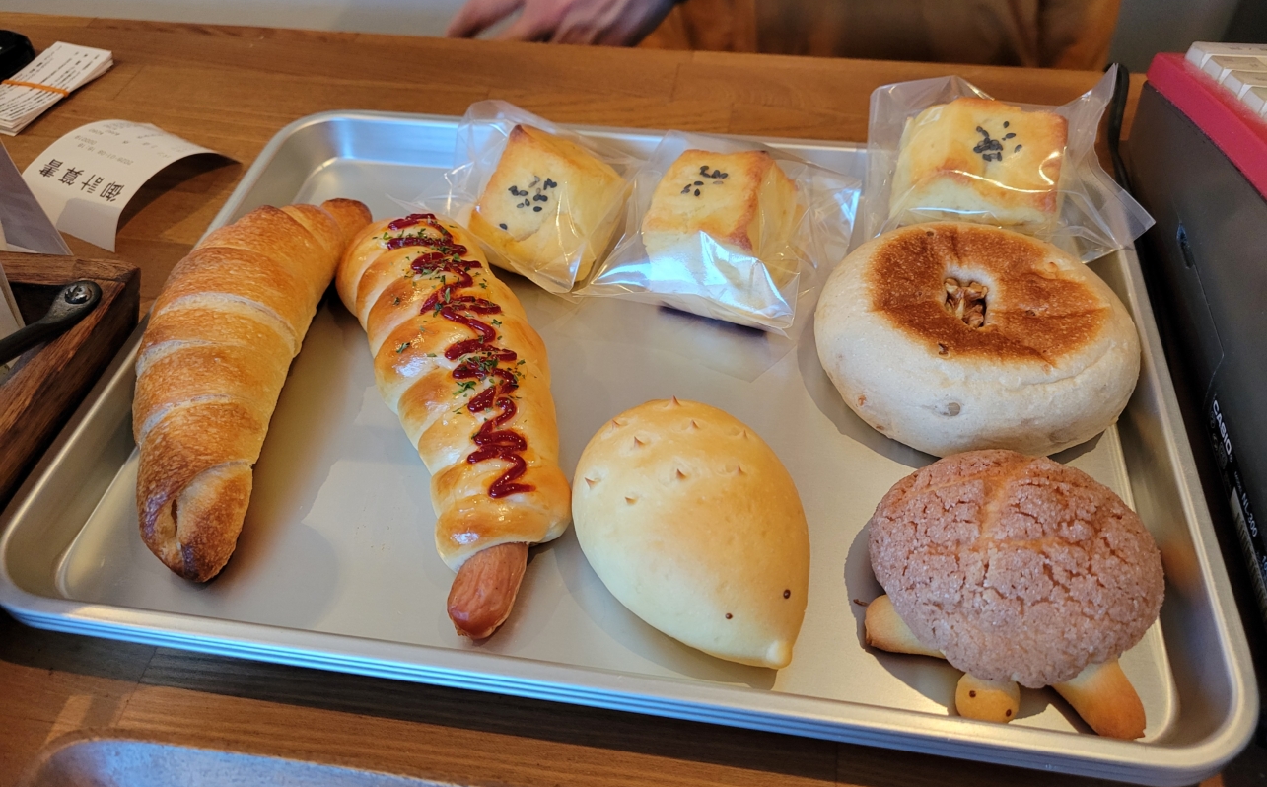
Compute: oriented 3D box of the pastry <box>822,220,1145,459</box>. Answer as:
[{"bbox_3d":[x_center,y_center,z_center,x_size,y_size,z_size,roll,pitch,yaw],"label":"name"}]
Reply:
[{"bbox_3d":[0.101,-0.020,0.284,0.093,0.032,0.092,6,49,8],"label":"pastry"}]

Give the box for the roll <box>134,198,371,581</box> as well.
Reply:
[{"bbox_3d":[-0.115,-0.015,0.288,0.048,0.039,0.150,0,49,3],"label":"roll"}]

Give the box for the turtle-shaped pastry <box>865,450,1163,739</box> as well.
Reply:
[{"bbox_3d":[0.091,0.042,0.228,0.069,0.035,0.071,15,51,16],"label":"turtle-shaped pastry"}]

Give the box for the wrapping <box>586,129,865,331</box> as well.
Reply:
[{"bbox_3d":[0.030,-0.057,0.321,0.076,0.032,0.068,14,51,15],"label":"wrapping"}]

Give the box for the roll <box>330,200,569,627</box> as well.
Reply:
[{"bbox_3d":[-0.055,-0.004,0.279,0.052,0.032,0.165,-16,50,-10],"label":"roll"}]

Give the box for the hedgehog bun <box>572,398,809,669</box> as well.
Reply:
[{"bbox_3d":[0.014,0.030,0.242,0.051,0.037,0.082,-22,51,-15],"label":"hedgehog bun"}]

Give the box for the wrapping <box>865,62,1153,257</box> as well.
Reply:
[{"bbox_3d":[0.125,-0.078,0.322,0.084,0.042,0.063,11,50,13],"label":"wrapping"}]

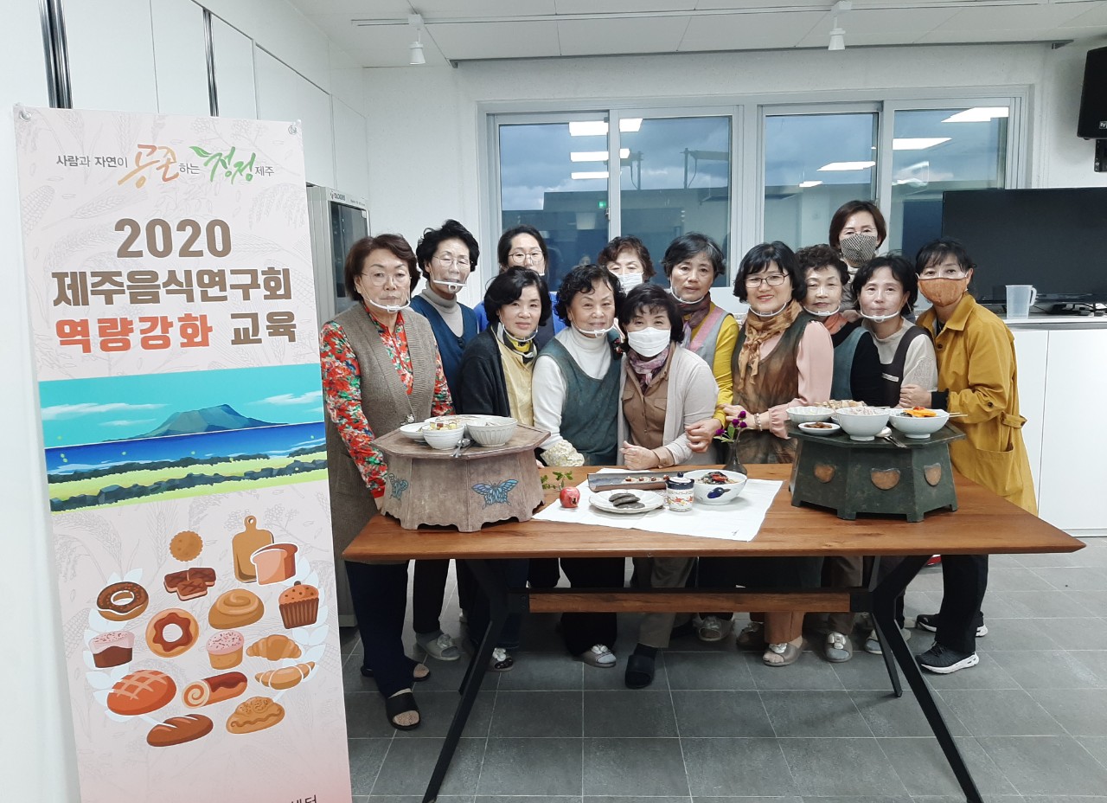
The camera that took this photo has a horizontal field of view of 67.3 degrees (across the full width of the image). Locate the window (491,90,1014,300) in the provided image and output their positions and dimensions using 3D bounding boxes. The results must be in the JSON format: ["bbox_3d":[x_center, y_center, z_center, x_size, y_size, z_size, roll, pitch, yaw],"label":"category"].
[{"bbox_3d":[1.084,-1.109,4.609,2.960,1.150,0.160,-1,8,3],"label":"window"}]

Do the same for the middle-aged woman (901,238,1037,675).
[{"bbox_3d":[1.423,0.200,2.922,0.490,1.530,0.480,6,11,44],"label":"middle-aged woman"}]

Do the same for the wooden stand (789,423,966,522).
[{"bbox_3d":[0.920,0.185,2.429,0.465,0.212,0.465,0,8,12],"label":"wooden stand"}]

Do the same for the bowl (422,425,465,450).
[{"bbox_3d":[-0.297,0.098,2.262,0.118,0.058,0.118,-1,8,0],"label":"bowl"}]

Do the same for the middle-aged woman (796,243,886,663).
[{"bbox_3d":[1.054,0.189,3.076,0.410,1.530,0.340,3,9,30],"label":"middle-aged woman"}]

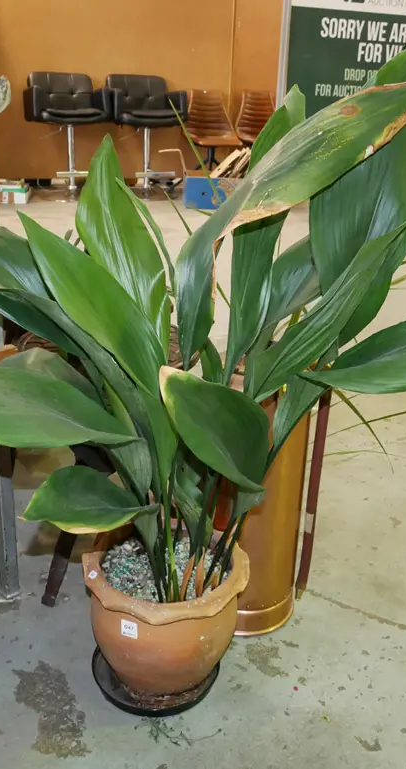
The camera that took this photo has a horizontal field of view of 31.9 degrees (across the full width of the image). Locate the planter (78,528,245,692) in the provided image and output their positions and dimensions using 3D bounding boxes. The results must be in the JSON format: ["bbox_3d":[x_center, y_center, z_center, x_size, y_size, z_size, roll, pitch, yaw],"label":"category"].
[{"bbox_3d":[-0.073,0.427,1.331,0.295,0.260,0.295,3,25,0],"label":"planter"}]

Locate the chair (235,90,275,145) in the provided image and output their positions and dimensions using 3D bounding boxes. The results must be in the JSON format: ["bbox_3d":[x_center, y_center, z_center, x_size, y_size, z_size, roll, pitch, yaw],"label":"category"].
[{"bbox_3d":[0.545,-2.121,6.277,0.460,0.830,0.500,-4,26,-15],"label":"chair"}]

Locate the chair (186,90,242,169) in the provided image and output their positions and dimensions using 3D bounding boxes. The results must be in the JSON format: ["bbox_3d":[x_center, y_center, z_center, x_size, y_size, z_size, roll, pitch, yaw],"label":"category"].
[{"bbox_3d":[0.088,-2.090,6.159,0.460,0.830,0.500,-4,26,-15],"label":"chair"}]

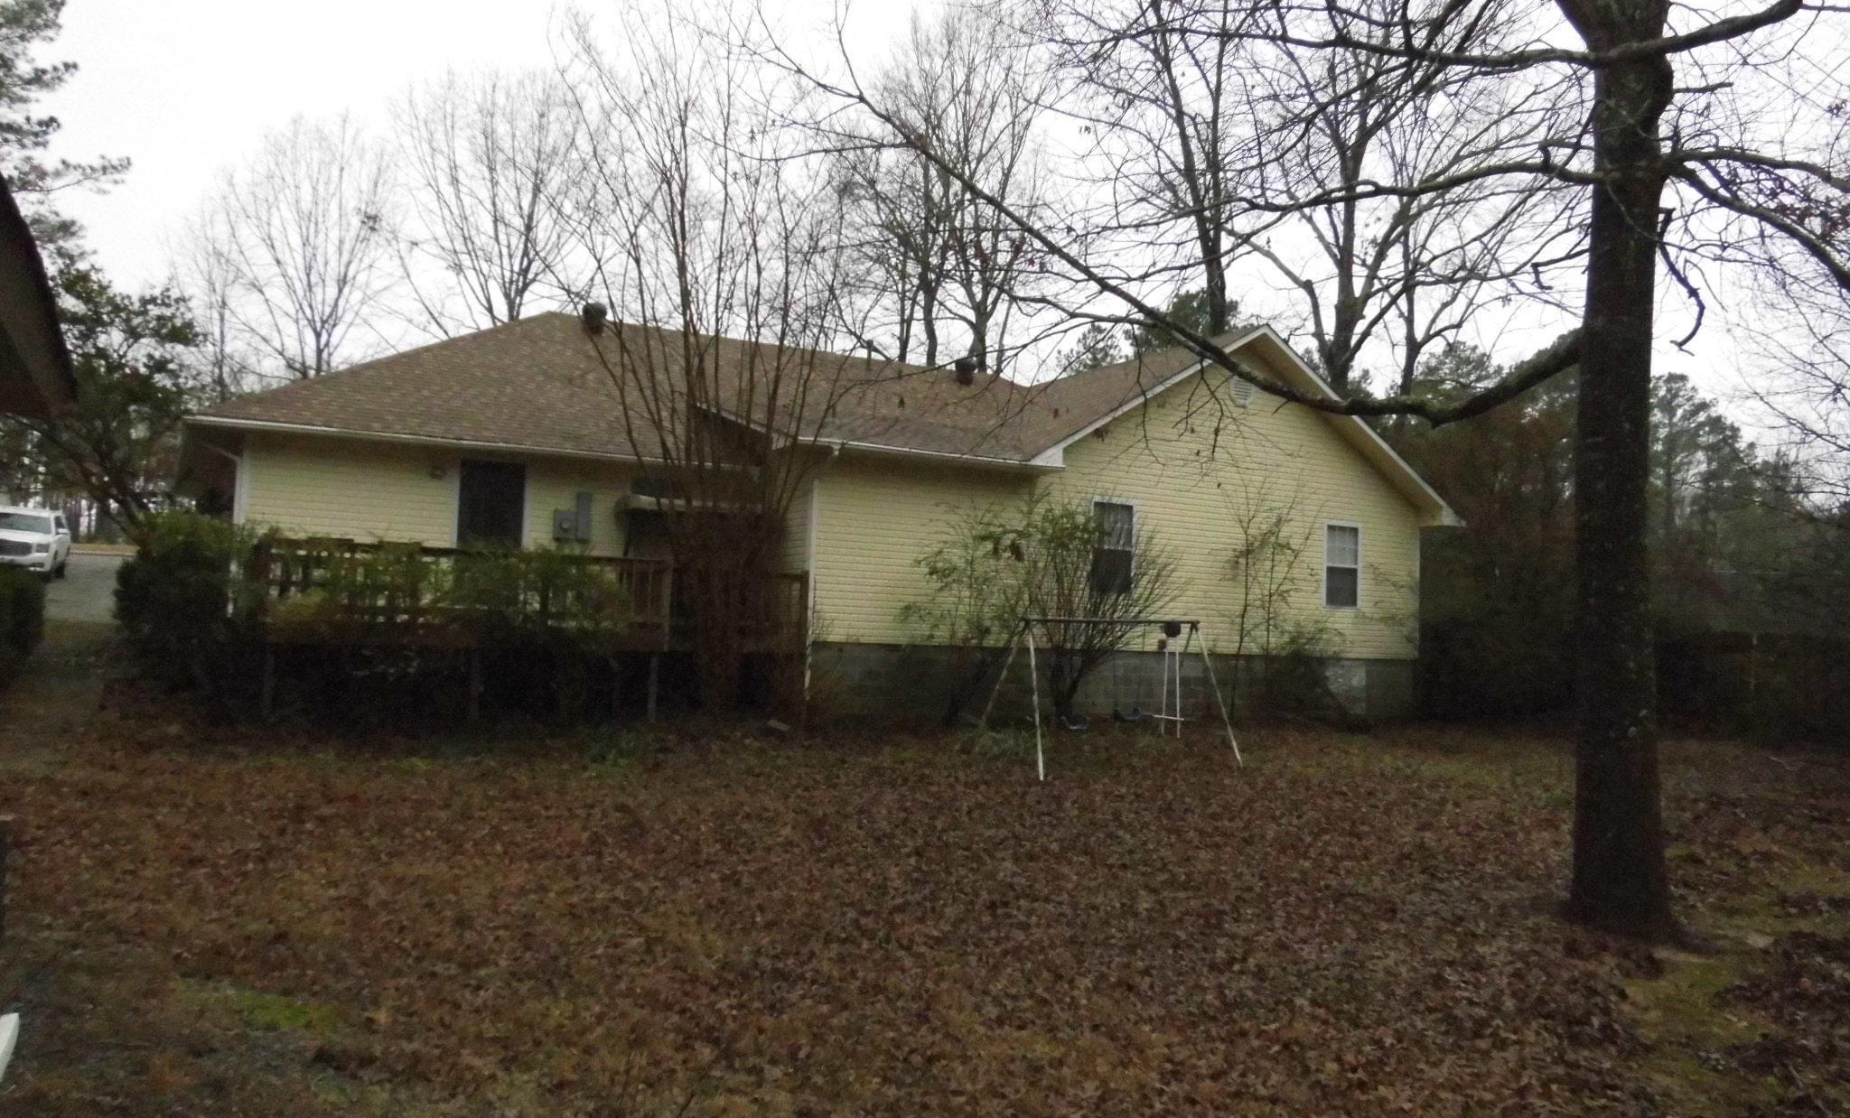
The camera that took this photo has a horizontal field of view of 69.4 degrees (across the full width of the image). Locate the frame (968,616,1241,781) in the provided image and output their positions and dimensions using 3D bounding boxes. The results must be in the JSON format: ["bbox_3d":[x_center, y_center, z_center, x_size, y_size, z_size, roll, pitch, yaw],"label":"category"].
[{"bbox_3d":[2.300,1.640,16.400,2.850,1.820,1.680,4,-3,-27],"label":"frame"}]

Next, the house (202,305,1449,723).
[{"bbox_3d":[-2.437,-0.891,25.645,20.750,6.850,14.100,4,-3,-30],"label":"house"}]

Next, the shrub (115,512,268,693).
[{"bbox_3d":[-8.980,0.540,16.300,1.700,2.150,1.650,4,-3,-30],"label":"shrub"}]

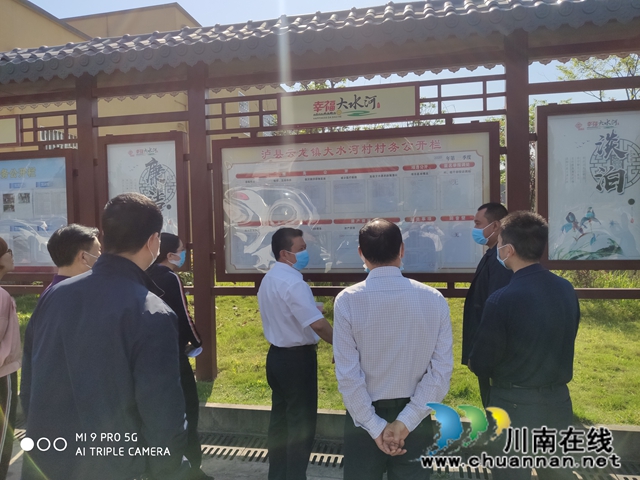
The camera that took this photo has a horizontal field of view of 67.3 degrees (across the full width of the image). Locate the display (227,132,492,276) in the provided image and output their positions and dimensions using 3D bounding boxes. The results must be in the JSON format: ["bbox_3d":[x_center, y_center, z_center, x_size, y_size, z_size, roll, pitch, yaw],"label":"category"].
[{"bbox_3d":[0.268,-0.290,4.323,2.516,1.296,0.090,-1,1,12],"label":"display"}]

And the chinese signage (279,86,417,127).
[{"bbox_3d":[0.245,-1.186,4.296,1.220,0.289,0.050,-1,1,12],"label":"chinese signage"}]

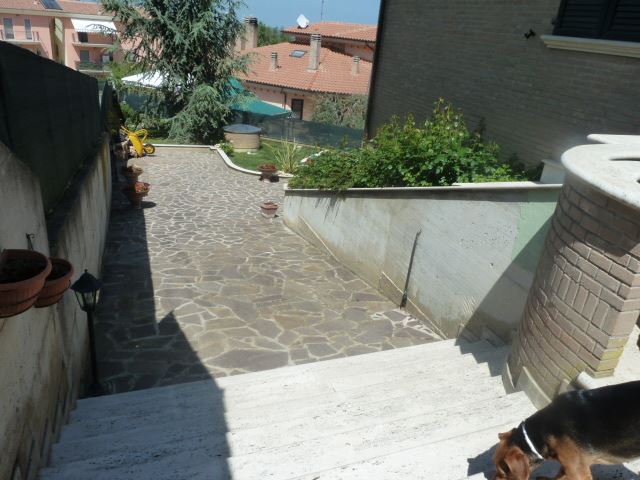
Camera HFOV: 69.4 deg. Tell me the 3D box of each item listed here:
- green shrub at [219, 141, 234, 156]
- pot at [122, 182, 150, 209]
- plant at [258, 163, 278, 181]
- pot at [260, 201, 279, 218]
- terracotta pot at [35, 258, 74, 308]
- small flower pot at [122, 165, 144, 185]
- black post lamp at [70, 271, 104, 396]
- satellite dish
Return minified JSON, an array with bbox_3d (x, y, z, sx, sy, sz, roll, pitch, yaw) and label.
[{"bbox_3d":[-3.314,-3.293,16.574,0.550,0.500,0.550,-4,27,-20],"label":"green shrub"},{"bbox_3d":[-3.922,-0.940,9.890,0.580,0.480,0.580,-4,27,-20],"label":"pot"},{"bbox_3d":[-1.481,-1.908,13.267,0.560,0.450,0.560,5,25,-2],"label":"plant"},{"bbox_3d":[-1.057,-0.629,9.648,0.370,0.300,0.370,5,25,-2],"label":"pot"},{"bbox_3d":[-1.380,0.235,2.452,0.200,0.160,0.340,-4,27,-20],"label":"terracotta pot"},{"bbox_3d":[-4.863,-1.721,12.109,0.570,0.450,0.570,-4,27,-20],"label":"small flower pot"},{"bbox_3d":[-1.658,0.684,3.360,0.215,1.060,0.215,-4,27,-20],"label":"black post lamp"},{"bbox_3d":[-1.142,-15.128,32.000,0.870,0.900,0.450,-5,27,-22],"label":"satellite dish"}]

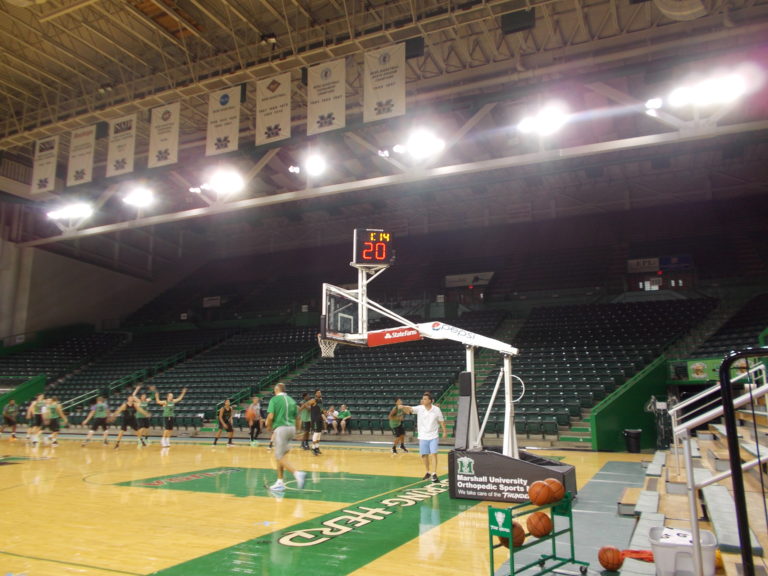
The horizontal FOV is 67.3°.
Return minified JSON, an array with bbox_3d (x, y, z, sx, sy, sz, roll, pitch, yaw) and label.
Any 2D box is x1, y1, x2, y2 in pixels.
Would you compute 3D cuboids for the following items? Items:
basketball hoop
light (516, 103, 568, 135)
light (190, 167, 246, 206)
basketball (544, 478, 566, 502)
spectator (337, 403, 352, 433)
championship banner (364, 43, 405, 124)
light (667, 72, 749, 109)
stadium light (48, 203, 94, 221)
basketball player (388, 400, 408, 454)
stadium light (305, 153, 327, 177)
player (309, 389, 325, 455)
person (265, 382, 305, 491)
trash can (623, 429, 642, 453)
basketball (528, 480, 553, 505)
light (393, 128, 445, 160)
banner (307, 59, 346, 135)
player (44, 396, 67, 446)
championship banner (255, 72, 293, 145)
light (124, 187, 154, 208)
[{"bbox_3d":[-1.175,1.244,12.377,0.480,0.450,0.460,0,-11,0],"label":"basketball hoop"},{"bbox_3d":[8.527,-9.065,31.031,2.400,1.450,0.800,-5,-13,24],"label":"light"},{"bbox_3d":[-11.691,-7.162,40.500,3.800,2.000,1.200,-5,-12,24],"label":"light"},{"bbox_3d":[1.795,2.132,6.080,0.240,0.240,0.240,-5,-12,24],"label":"basketball"},{"bbox_3d":[-1.682,5.600,24.556,0.600,1.220,0.800,-5,-12,24],"label":"spectator"},{"bbox_3d":[0.020,-8.326,23.450,1.840,3.060,0.040,-5,-12,24],"label":"championship banner"},{"bbox_3d":[15.598,-9.523,27.812,3.200,1.350,0.800,-5,-13,24],"label":"light"},{"bbox_3d":[-25.212,-6.133,46.239,4.200,1.100,0.800,-5,-13,24],"label":"stadium light"},{"bbox_3d":[0.491,4.698,19.732,0.650,1.800,0.620,-9,-15,40],"label":"basketball player"},{"bbox_3d":[-4.374,-7.887,36.835,1.500,1.400,0.800,-5,-13,24],"label":"stadium light"},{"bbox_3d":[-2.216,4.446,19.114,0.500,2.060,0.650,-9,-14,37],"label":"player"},{"bbox_3d":[-1.894,2.866,11.100,0.620,2.000,0.580,-11,-16,43],"label":"person"},{"bbox_3d":[8.262,5.062,19.163,0.600,0.770,0.600,-5,-13,24],"label":"trash can"},{"bbox_3d":[1.595,2.093,5.870,0.240,0.240,0.240,-5,-12,24],"label":"basketball"},{"bbox_3d":[2.031,-8.446,33.948,2.900,1.600,0.800,-5,-13,24],"label":"light"},{"bbox_3d":[-3.305,-10.933,33.127,2.513,4.246,0.050,-5,-13,24],"label":"banner"},{"bbox_3d":[-12.965,5.307,22.800,0.650,1.880,0.600,5,-13,-25],"label":"player"},{"bbox_3d":[-6.637,-10.721,34.645,2.457,4.270,0.050,-5,-13,24],"label":"championship banner"},{"bbox_3d":[-18.519,-6.841,43.600,2.400,1.400,1.000,-5,-12,24],"label":"light"}]

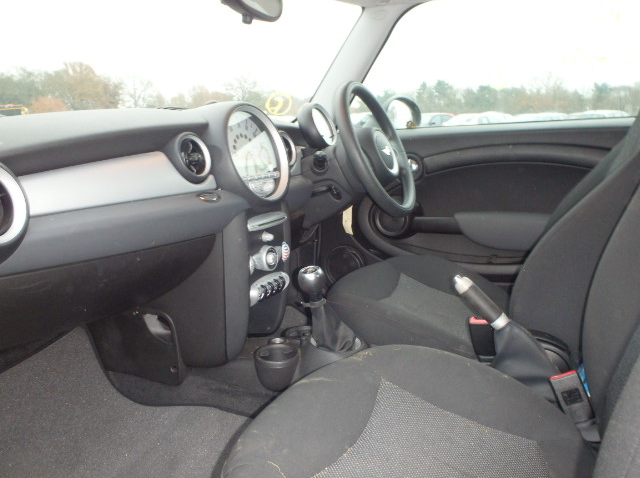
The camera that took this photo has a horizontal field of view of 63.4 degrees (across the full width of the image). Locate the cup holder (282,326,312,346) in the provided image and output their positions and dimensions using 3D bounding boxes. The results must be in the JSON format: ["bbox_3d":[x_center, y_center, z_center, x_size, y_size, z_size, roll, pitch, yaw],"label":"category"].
[{"bbox_3d":[-0.038,0.244,1.139,0.089,0.072,0.089,7,15,29],"label":"cup holder"}]

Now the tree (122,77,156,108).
[{"bbox_3d":[-27.200,-20.780,77.318,5.200,8.600,5.200,0,13,0],"label":"tree"}]

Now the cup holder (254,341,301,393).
[{"bbox_3d":[-0.087,0.266,1.048,0.089,0.072,0.089,0,13,0],"label":"cup holder"}]

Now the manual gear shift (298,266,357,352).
[{"bbox_3d":[0.014,0.130,1.020,0.121,0.155,0.087,7,15,29],"label":"manual gear shift"}]

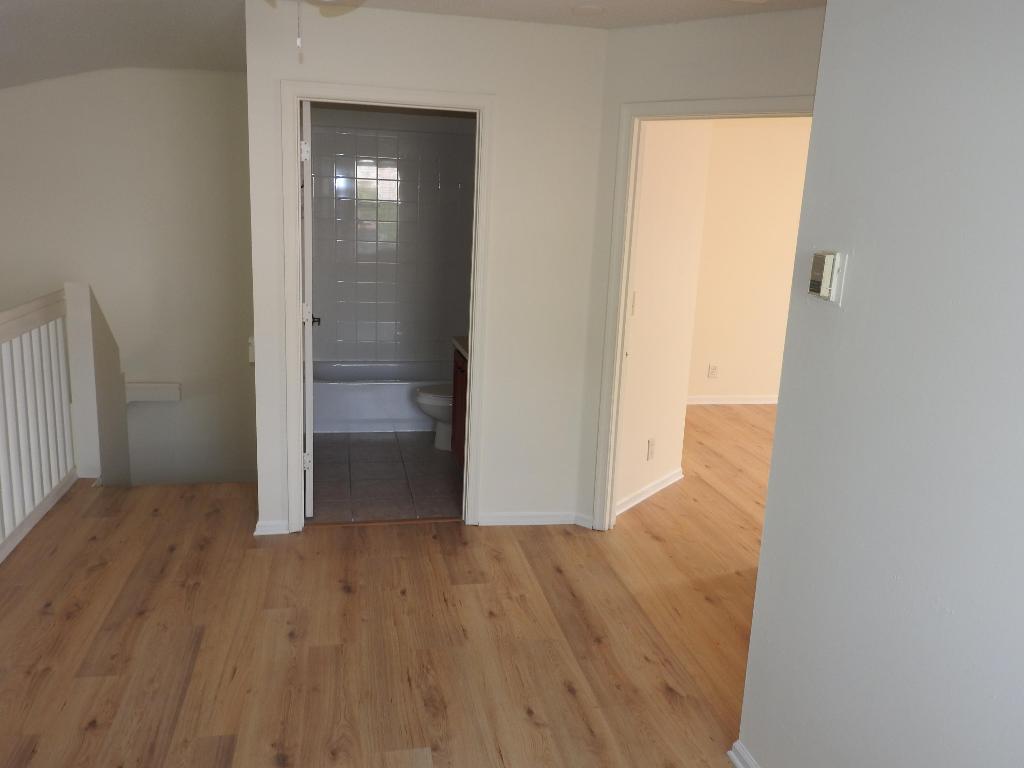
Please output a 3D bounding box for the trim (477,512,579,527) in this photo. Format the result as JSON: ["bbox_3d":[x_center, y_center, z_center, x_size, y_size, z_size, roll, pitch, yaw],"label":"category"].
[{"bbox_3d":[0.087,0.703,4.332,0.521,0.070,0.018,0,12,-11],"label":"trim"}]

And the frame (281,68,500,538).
[{"bbox_3d":[-0.605,-0.313,4.032,0.955,2.120,0.140,0,12,-11],"label":"frame"}]

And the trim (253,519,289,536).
[{"bbox_3d":[-1.186,0.701,4.073,0.165,0.073,0.018,0,12,-11],"label":"trim"}]

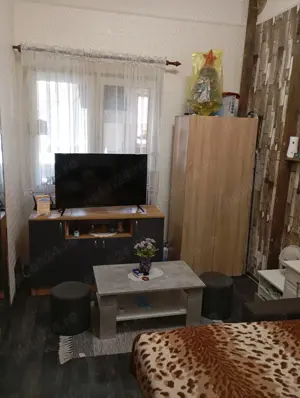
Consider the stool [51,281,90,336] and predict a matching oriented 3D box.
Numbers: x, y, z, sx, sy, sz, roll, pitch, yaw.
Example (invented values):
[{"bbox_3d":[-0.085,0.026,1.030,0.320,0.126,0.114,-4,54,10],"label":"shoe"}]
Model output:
[{"bbox_3d":[-0.668,0.925,2.752,0.319,0.322,0.319,0,12,-13],"label":"stool"}]

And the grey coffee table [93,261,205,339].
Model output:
[{"bbox_3d":[-0.033,0.879,2.899,0.893,0.403,0.556,-1,12,-14],"label":"grey coffee table"}]

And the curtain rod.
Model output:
[{"bbox_3d":[-0.494,-1.470,3.332,1.708,0.060,0.080,0,12,-13],"label":"curtain rod"}]

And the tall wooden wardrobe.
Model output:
[{"bbox_3d":[0.713,-0.027,3.911,0.788,1.842,0.572,0,11,-12],"label":"tall wooden wardrobe"}]

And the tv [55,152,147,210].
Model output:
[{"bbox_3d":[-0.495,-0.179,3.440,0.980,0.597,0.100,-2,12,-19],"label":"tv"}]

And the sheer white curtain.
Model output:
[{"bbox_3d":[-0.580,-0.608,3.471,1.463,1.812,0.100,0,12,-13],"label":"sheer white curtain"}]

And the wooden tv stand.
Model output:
[{"bbox_3d":[-0.560,0.535,3.512,1.356,0.797,0.432,0,12,-13],"label":"wooden tv stand"}]

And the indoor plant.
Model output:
[{"bbox_3d":[-0.026,0.516,2.888,0.202,0.313,0.202,0,12,-13],"label":"indoor plant"}]

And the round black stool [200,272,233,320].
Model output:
[{"bbox_3d":[0.621,0.912,3.046,0.292,0.333,0.292,2,11,0],"label":"round black stool"}]

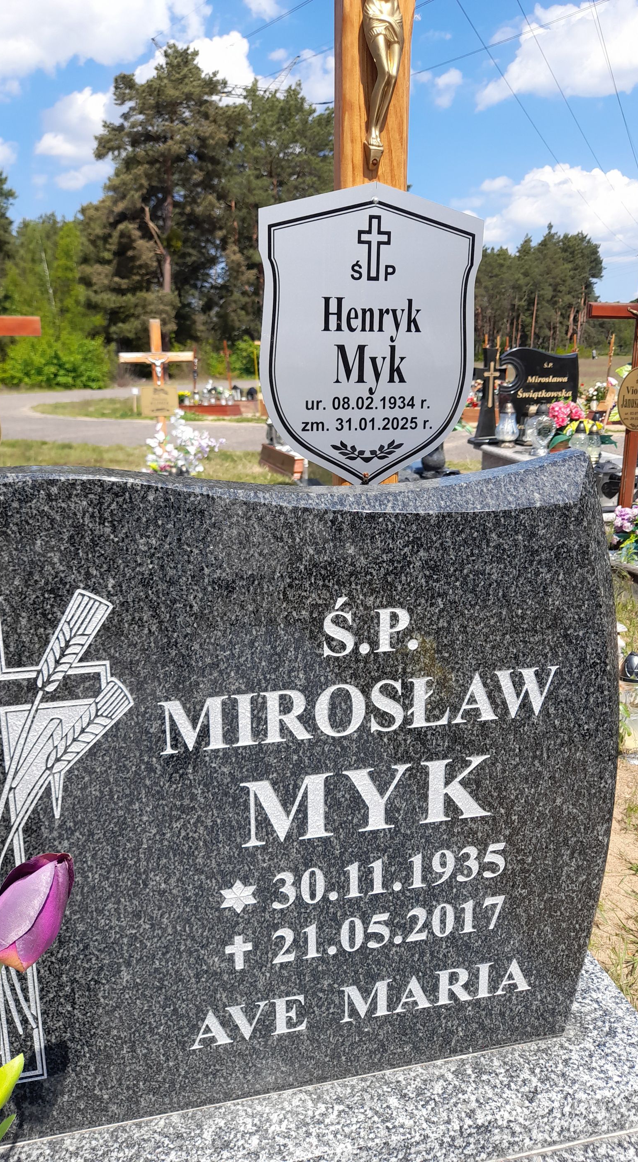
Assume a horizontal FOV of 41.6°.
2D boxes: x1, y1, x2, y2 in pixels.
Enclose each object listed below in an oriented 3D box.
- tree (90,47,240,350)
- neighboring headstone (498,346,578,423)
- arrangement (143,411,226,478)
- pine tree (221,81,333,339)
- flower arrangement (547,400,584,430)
[{"bbox_3d":[-6.229,-14.390,33.383,5.700,12.300,5.700,0,15,0],"label":"tree"},{"bbox_3d":[1.631,-1.373,6.218,0.630,0.700,0.090,-5,16,-17],"label":"neighboring headstone"},{"bbox_3d":[-0.883,-0.883,5.500,0.480,0.480,0.420,-4,16,-14],"label":"arrangement"},{"bbox_3d":[-1.925,-16.171,39.116,5.000,12.700,5.000,0,15,0],"label":"pine tree"},{"bbox_3d":[1.665,-1.109,5.650,0.230,0.200,0.210,-4,16,-14],"label":"flower arrangement"}]

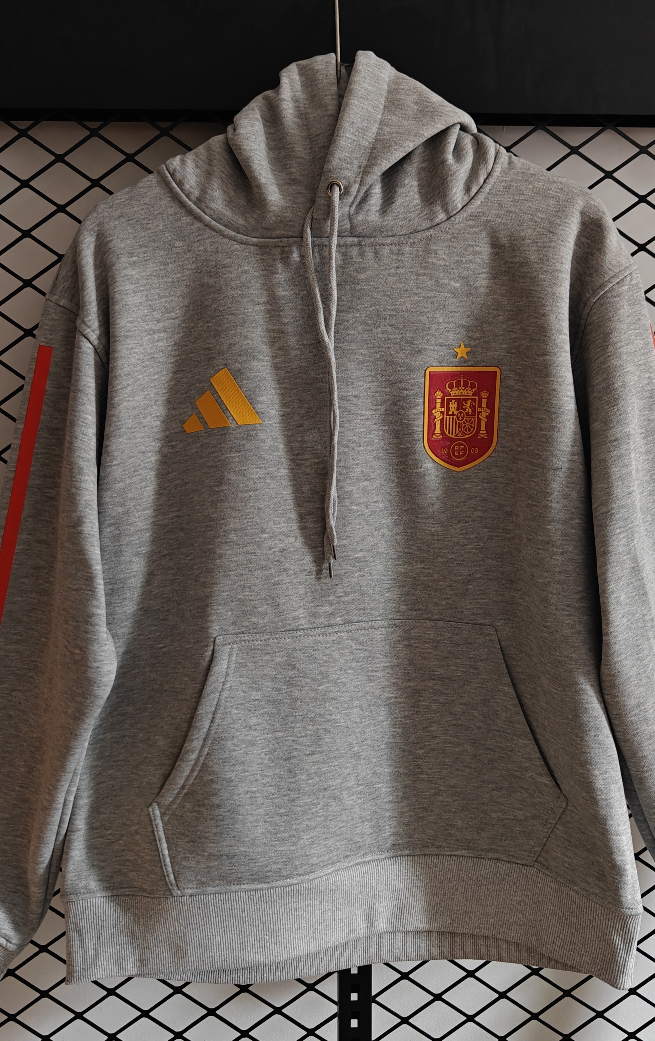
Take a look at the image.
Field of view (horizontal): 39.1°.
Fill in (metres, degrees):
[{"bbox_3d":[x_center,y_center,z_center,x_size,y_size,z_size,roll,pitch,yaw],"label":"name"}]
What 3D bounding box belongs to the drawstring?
[{"bbox_3d":[-0.004,-0.117,0.765,0.033,0.327,0.025,0,3,-2],"label":"drawstring"}]

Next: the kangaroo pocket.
[{"bbox_3d":[0.027,0.200,0.785,0.352,0.230,0.045,0,3,-2],"label":"kangaroo pocket"}]

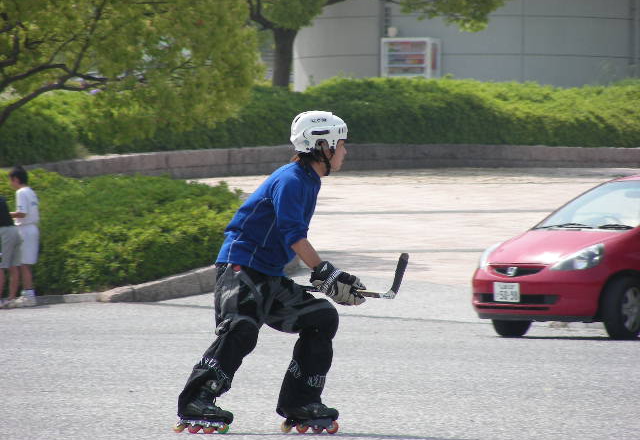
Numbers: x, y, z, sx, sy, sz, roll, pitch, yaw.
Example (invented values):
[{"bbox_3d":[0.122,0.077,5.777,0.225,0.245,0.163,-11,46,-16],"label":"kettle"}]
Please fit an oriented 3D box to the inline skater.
[{"bbox_3d":[-0.243,0.257,34.400,0.930,1.580,0.580,0,0,3],"label":"inline skater"}]

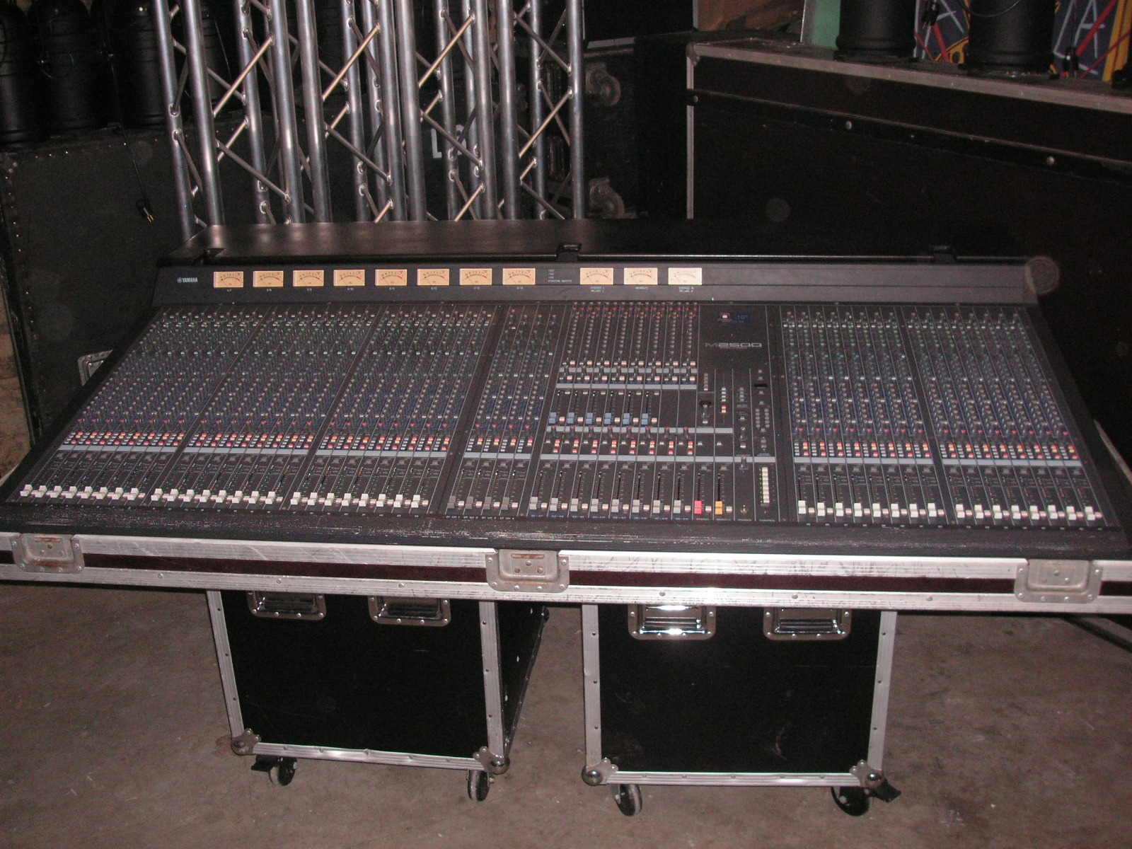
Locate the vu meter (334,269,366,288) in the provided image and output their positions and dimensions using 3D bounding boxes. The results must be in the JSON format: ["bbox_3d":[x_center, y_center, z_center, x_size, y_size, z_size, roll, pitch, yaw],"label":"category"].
[{"bbox_3d":[-0.478,-0.324,2.759,0.072,0.037,0.020,1,3,7],"label":"vu meter"}]

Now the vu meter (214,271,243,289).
[{"bbox_3d":[-0.755,-0.325,2.795,0.072,0.037,0.020,1,3,7],"label":"vu meter"}]

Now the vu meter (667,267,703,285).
[{"bbox_3d":[0.258,-0.317,2.671,0.072,0.037,0.020,1,3,7],"label":"vu meter"}]

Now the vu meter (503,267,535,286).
[{"bbox_3d":[-0.101,-0.320,2.695,0.071,0.038,0.015,1,1,7],"label":"vu meter"}]

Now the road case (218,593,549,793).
[{"bbox_3d":[-0.381,0.364,2.776,0.600,0.740,0.650,1,21,8],"label":"road case"}]

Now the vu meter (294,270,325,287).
[{"bbox_3d":[-0.569,-0.323,2.751,0.071,0.038,0.015,1,1,7],"label":"vu meter"}]

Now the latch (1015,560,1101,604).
[{"bbox_3d":[0.659,0.208,1.668,0.114,0.064,0.018,1,22,7],"label":"latch"}]

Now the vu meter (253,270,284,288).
[{"bbox_3d":[-0.661,-0.323,2.762,0.071,0.038,0.015,1,1,7],"label":"vu meter"}]

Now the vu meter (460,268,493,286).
[{"bbox_3d":[-0.195,-0.323,2.725,0.072,0.037,0.020,1,3,7],"label":"vu meter"}]

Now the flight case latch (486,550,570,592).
[{"bbox_3d":[-0.052,0.204,1.755,0.114,0.064,0.018,1,22,7],"label":"flight case latch"}]

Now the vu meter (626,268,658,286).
[{"bbox_3d":[0.163,-0.319,2.682,0.072,0.037,0.020,1,3,7],"label":"vu meter"}]

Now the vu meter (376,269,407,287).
[{"bbox_3d":[-0.384,-0.324,2.748,0.072,0.037,0.020,1,3,7],"label":"vu meter"}]

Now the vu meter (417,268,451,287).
[{"bbox_3d":[-0.289,-0.323,2.736,0.072,0.037,0.020,1,3,7],"label":"vu meter"}]

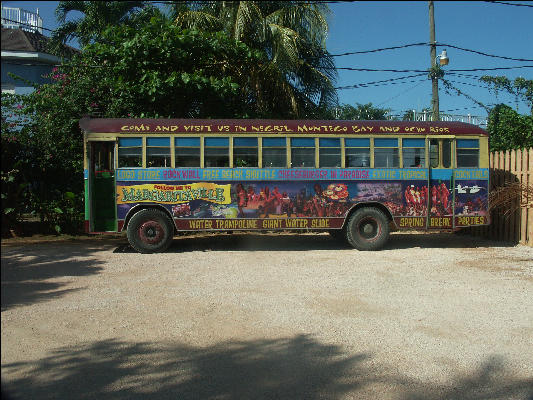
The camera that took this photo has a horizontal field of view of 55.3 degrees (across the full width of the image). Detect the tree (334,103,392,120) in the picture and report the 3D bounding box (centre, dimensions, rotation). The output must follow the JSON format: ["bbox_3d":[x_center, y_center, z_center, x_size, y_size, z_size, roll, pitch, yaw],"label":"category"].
[{"bbox_3d":[5.992,-2.691,32.102,4.400,6.900,4.400,0,2,0],"label":"tree"}]

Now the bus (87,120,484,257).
[{"bbox_3d":[0.495,-0.420,13.411,9.950,3.270,2.450,0,2,-4],"label":"bus"}]

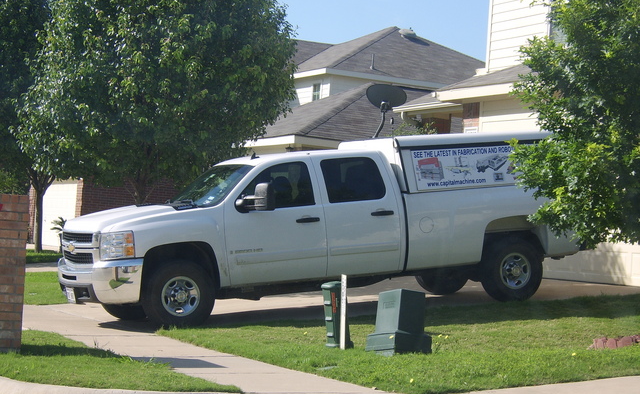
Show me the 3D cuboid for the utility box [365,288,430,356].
[{"bbox_3d":[0.725,1.166,10.650,0.410,0.600,0.440,11,-12,-32],"label":"utility box"}]

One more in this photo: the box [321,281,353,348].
[{"bbox_3d":[0.164,1.136,11.050,0.230,0.620,0.180,-3,-1,-32],"label":"box"}]

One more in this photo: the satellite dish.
[{"bbox_3d":[1.259,-1.600,21.700,0.760,1.040,0.550,3,-2,9],"label":"satellite dish"}]

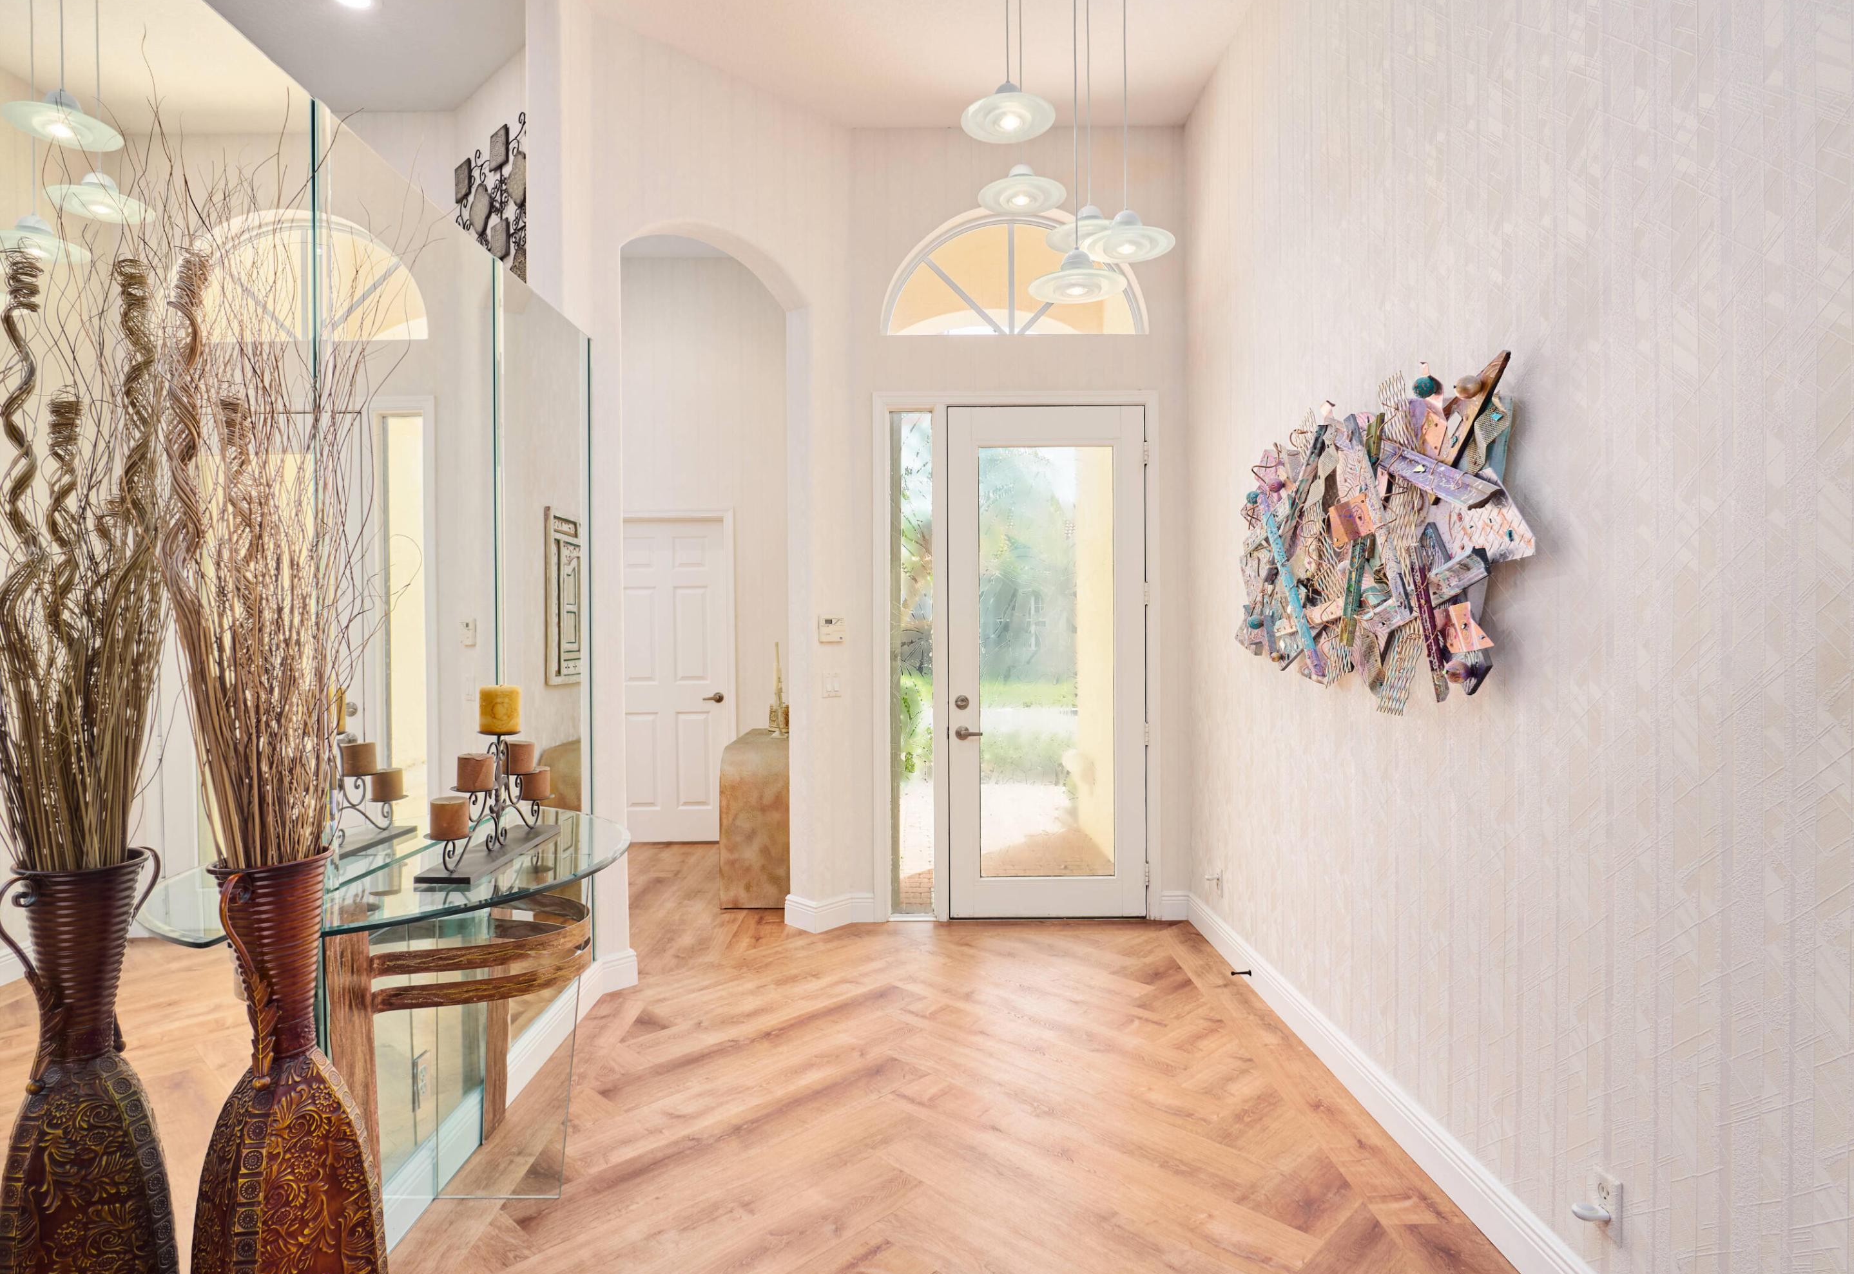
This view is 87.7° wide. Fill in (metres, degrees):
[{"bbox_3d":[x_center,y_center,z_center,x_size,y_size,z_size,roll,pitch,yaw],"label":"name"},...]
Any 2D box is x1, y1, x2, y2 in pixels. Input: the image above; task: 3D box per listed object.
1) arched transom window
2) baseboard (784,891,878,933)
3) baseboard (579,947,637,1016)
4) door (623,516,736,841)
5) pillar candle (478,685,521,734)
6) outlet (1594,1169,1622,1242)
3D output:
[{"bbox_3d":[0.406,-1.677,4.486,1.220,0.590,0.090,0,1,-1],"label":"arched transom window"},{"bbox_3d":[-0.444,1.253,4.380,0.420,0.135,0.170,0,1,-1],"label":"baseboard"},{"bbox_3d":[-1.173,1.268,3.528,0.100,0.135,0.370,0,1,11],"label":"baseboard"},{"bbox_3d":[-1.622,0.277,6.143,0.800,2.060,0.060,0,1,-1],"label":"door"},{"bbox_3d":[-0.981,0.168,2.206,0.087,0.100,0.087,0,1,-1],"label":"pillar candle"},{"bbox_3d":[1.264,1.058,1.795,0.012,0.118,0.072,0,1,-1],"label":"outlet"}]

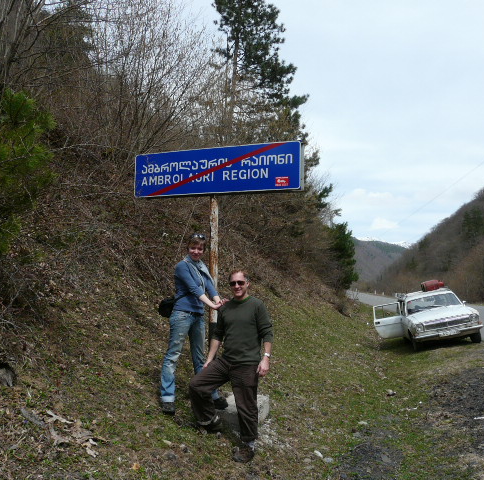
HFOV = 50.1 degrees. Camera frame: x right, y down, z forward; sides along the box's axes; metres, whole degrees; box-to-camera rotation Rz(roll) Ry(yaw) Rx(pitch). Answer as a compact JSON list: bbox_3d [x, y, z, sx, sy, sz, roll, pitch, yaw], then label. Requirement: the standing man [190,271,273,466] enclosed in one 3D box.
[{"bbox_3d":[-0.107,1.145,4.800,0.740,1.720,0.580,1,-5,7],"label":"standing man"}]

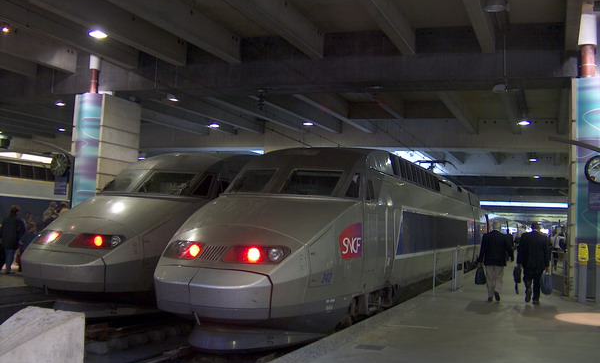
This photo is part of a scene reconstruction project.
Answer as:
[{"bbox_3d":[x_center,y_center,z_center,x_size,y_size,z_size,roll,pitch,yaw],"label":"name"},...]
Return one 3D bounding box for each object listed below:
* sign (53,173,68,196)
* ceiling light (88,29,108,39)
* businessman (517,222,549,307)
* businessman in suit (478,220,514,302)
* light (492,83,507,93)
[{"bbox_3d":[-7.619,0.127,20.401,0.500,0.620,0.120,1,-4,21],"label":"sign"},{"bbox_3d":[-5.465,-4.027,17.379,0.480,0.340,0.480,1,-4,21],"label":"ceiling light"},{"bbox_3d":[5.028,1.759,13.781,0.660,1.740,0.480,1,-4,21],"label":"businessman"},{"bbox_3d":[4.337,1.761,14.159,0.660,1.730,0.480,1,-4,21],"label":"businessman in suit"},{"bbox_3d":[5.298,-2.450,16.933,0.430,0.290,0.430,1,-4,21],"label":"light"}]

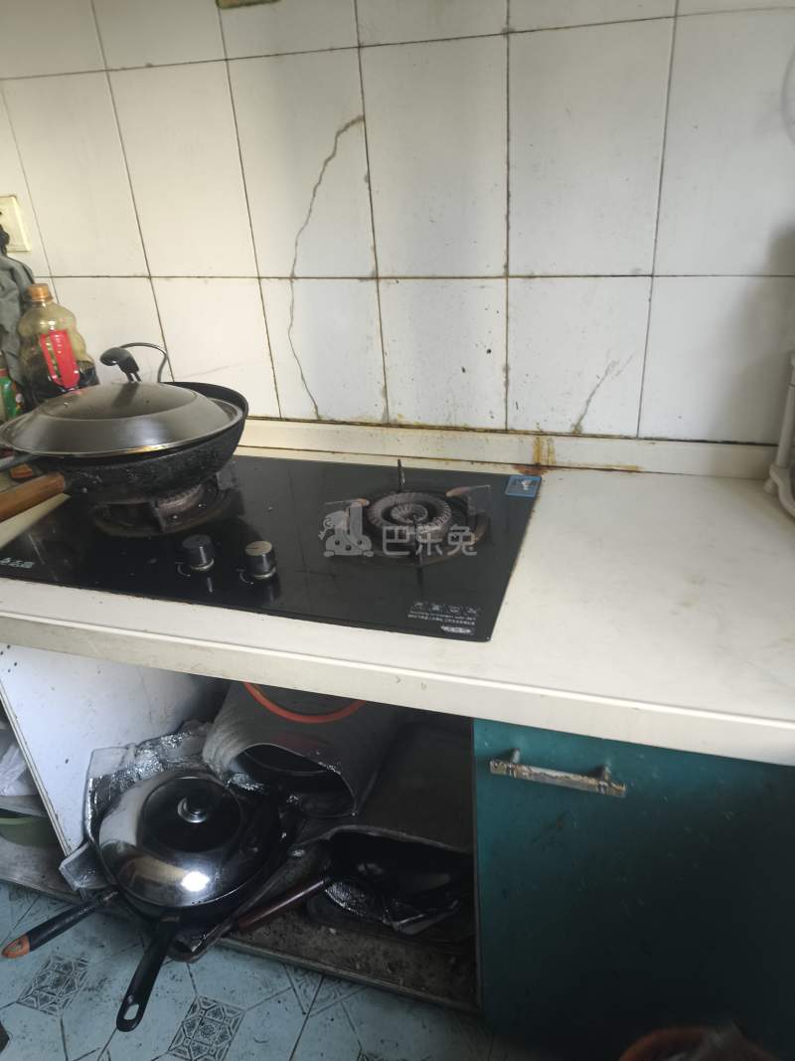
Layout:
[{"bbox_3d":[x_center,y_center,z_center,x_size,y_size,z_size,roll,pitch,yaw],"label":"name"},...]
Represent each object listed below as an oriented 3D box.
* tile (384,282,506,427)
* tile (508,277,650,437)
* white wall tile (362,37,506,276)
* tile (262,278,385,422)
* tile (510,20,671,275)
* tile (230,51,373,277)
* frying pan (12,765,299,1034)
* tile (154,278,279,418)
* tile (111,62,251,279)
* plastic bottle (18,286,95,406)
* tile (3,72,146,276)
[{"bbox_3d":[0.074,-0.275,1.202,0.198,0.236,0.010,6,31,17],"label":"tile"},{"bbox_3d":[0.264,-0.257,1.144,0.200,0.239,0.010,6,31,17],"label":"tile"},{"bbox_3d":[0.056,-0.509,1.069,0.200,0.300,0.010,6,31,17],"label":"white wall tile"},{"bbox_3d":[-0.117,-0.294,1.259,0.200,0.239,0.010,6,31,17],"label":"tile"},{"bbox_3d":[0.247,-0.489,1.011,0.198,0.296,0.010,6,31,17],"label":"tile"},{"bbox_3d":[-0.134,-0.527,1.128,0.198,0.296,0.010,6,31,17],"label":"tile"},{"bbox_3d":[-0.388,0.548,1.237,0.340,0.170,0.440,13,29,13],"label":"frying pan"},{"bbox_3d":[-0.308,-0.312,1.317,0.200,0.239,0.010,6,31,17],"label":"tile"},{"bbox_3d":[-0.324,-0.546,1.186,0.198,0.296,0.010,6,31,17],"label":"tile"},{"bbox_3d":[-0.578,-0.275,1.327,0.102,0.293,0.102,-16,31,-20],"label":"plastic bottle"},{"bbox_3d":[-0.515,-0.565,1.244,0.198,0.296,0.010,6,31,17],"label":"tile"}]

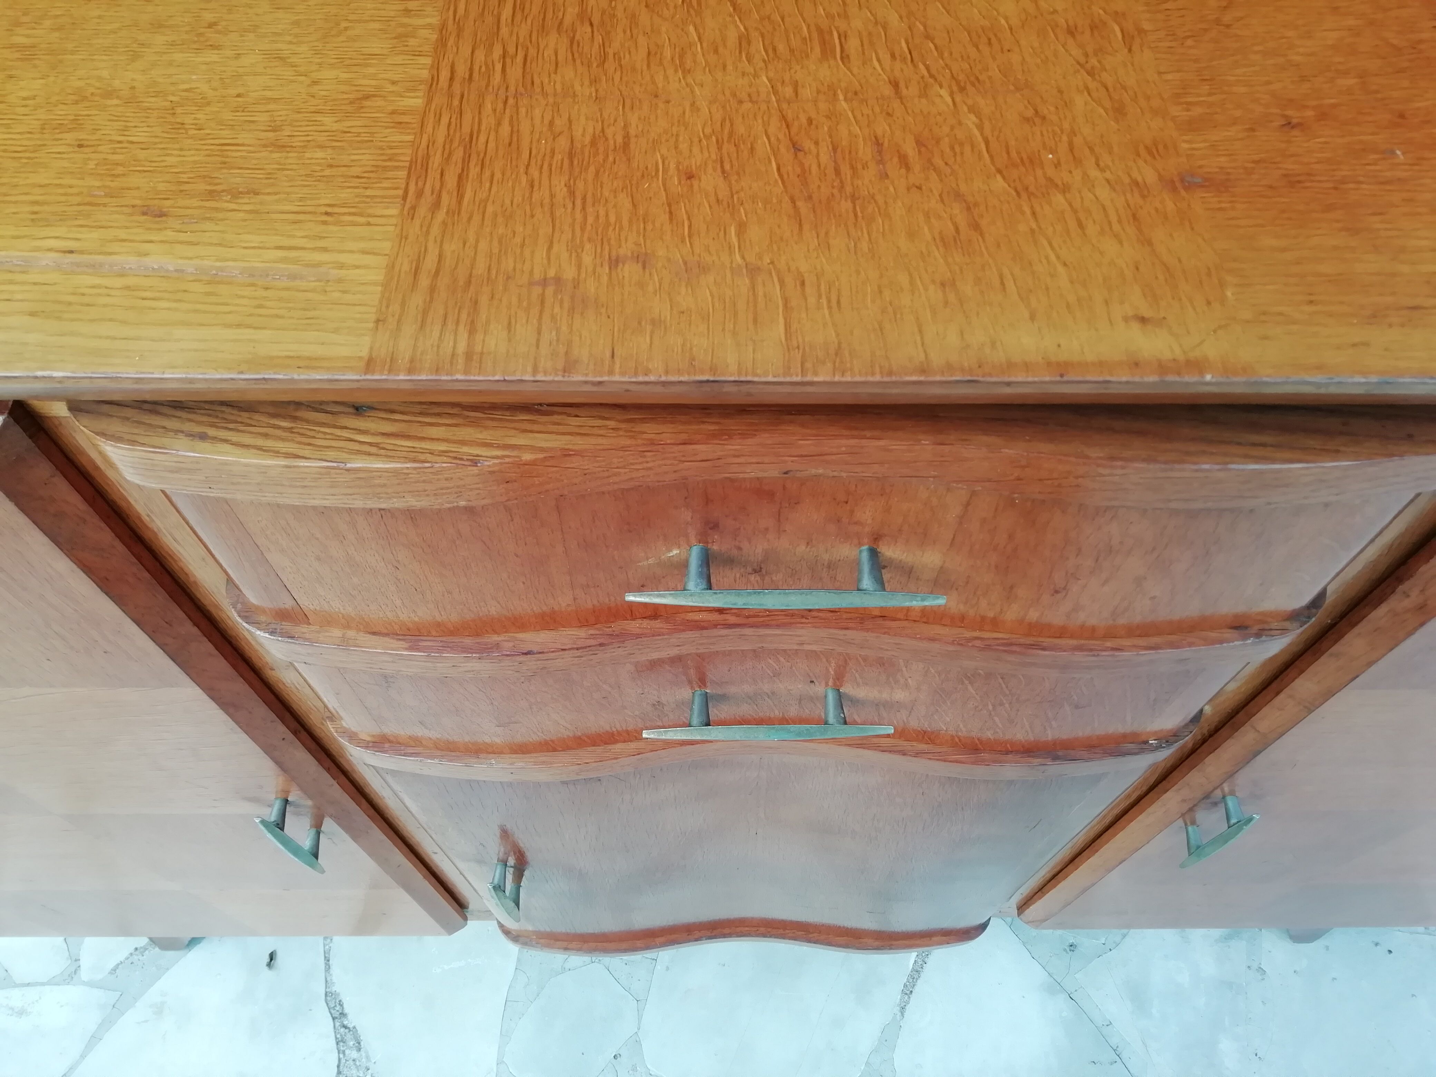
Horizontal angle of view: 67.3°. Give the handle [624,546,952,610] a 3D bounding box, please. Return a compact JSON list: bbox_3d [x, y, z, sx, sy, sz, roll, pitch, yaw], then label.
[{"bbox_3d":[0.025,0.015,0.422,0.122,0.014,0.024,0,59,0],"label":"handle"}]

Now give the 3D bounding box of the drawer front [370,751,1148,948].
[{"bbox_3d":[0.026,0.258,0.856,0.489,0.513,0.040,0,59,0],"label":"drawer front"}]

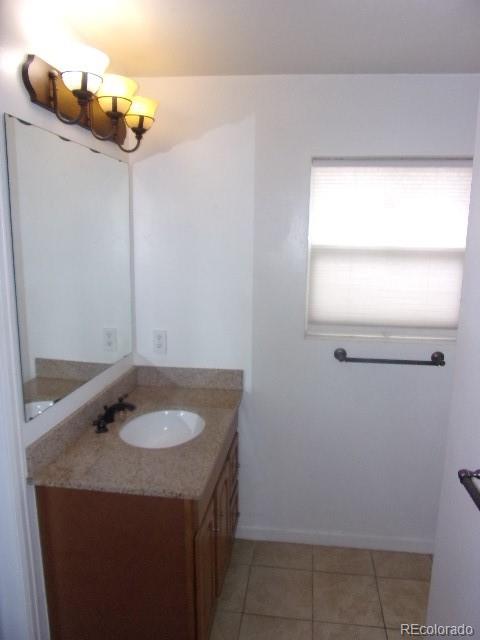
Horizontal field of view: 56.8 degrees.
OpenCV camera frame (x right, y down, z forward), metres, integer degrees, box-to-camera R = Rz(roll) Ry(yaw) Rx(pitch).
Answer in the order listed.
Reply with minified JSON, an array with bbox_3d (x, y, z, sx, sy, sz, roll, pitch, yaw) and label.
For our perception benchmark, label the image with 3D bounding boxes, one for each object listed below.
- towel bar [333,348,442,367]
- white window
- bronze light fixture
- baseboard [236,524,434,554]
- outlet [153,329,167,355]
[{"bbox_3d":[0.721,0.183,2.119,0.515,0.054,0.075,2,10,7],"label":"towel bar"},{"bbox_3d":[0.693,-0.319,2.082,0.734,0.848,0.080,2,10,7],"label":"white window"},{"bbox_3d":[-0.486,-0.792,1.668,0.235,0.242,0.755,2,10,7],"label":"bronze light fixture"},{"bbox_3d":[0.520,1.173,2.365,1.082,0.080,0.019,2,10,7],"label":"baseboard"},{"bbox_3d":[-0.411,0.118,2.296,0.070,0.121,0.011,2,10,7],"label":"outlet"}]

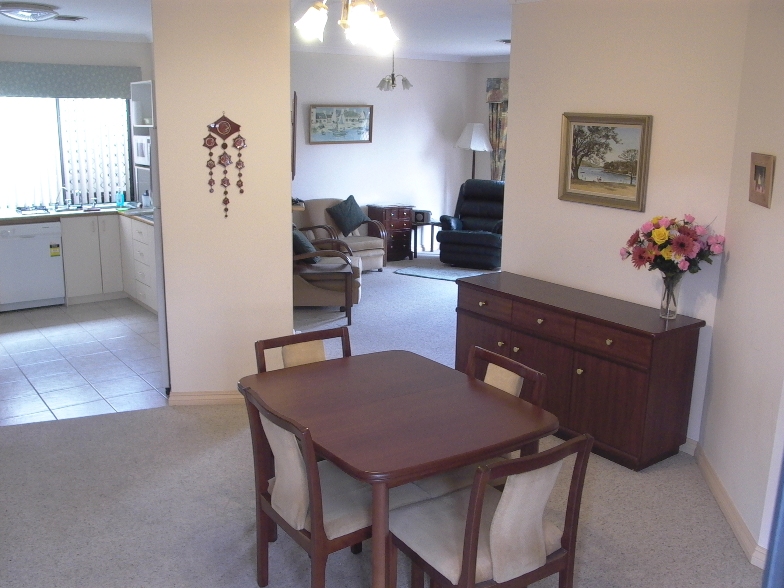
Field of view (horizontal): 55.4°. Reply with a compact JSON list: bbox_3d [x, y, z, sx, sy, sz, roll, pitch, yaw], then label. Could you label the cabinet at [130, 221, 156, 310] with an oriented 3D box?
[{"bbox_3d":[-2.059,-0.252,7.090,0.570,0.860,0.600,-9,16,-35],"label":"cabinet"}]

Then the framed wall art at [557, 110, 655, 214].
[{"bbox_3d":[1.248,-0.790,4.418,0.050,0.540,0.635,-9,17,-36],"label":"framed wall art"}]

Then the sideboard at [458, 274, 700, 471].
[{"bbox_3d":[1.084,0.407,4.733,0.500,0.765,1.590,-9,16,-35],"label":"sideboard"}]

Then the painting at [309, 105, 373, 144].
[{"bbox_3d":[-0.636,-2.164,9.553,0.900,0.480,0.035,-7,16,-32],"label":"painting"}]

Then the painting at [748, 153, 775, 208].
[{"bbox_3d":[1.621,-0.497,3.262,0.020,0.220,0.270,3,13,7],"label":"painting"}]

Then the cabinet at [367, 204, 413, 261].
[{"bbox_3d":[-0.020,-0.816,9.958,0.430,0.720,0.370,-7,16,-32],"label":"cabinet"}]

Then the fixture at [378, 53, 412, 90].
[{"bbox_3d":[0.023,-2.296,7.370,0.380,0.560,0.380,1,13,0],"label":"fixture"}]

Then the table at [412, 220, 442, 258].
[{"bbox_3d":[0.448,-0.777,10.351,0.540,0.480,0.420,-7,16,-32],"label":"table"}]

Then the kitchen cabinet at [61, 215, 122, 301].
[{"bbox_3d":[-3.100,-0.380,7.557,0.560,0.860,0.570,-9,16,-35],"label":"kitchen cabinet"}]

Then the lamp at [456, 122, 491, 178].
[{"bbox_3d":[1.125,-1.434,10.240,0.480,1.760,0.480,-9,17,-36],"label":"lamp"}]

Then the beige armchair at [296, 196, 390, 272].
[{"bbox_3d":[-0.584,-0.739,9.113,0.800,0.860,0.850,-9,17,-36],"label":"beige armchair"}]

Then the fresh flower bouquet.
[{"bbox_3d":[1.548,-0.133,4.145,0.430,0.570,0.530,-9,16,-35],"label":"fresh flower bouquet"}]

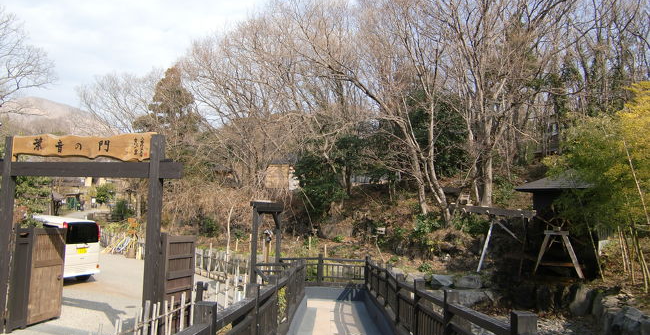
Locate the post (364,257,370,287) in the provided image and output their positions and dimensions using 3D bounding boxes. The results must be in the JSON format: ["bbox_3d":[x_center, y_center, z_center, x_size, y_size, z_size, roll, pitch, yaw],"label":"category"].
[{"bbox_3d":[1.060,2.557,13.021,0.130,0.760,0.130,1,-5,1],"label":"post"}]

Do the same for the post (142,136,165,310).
[{"bbox_3d":[-2.743,1.120,8.425,0.175,3.330,0.175,0,-6,14],"label":"post"}]

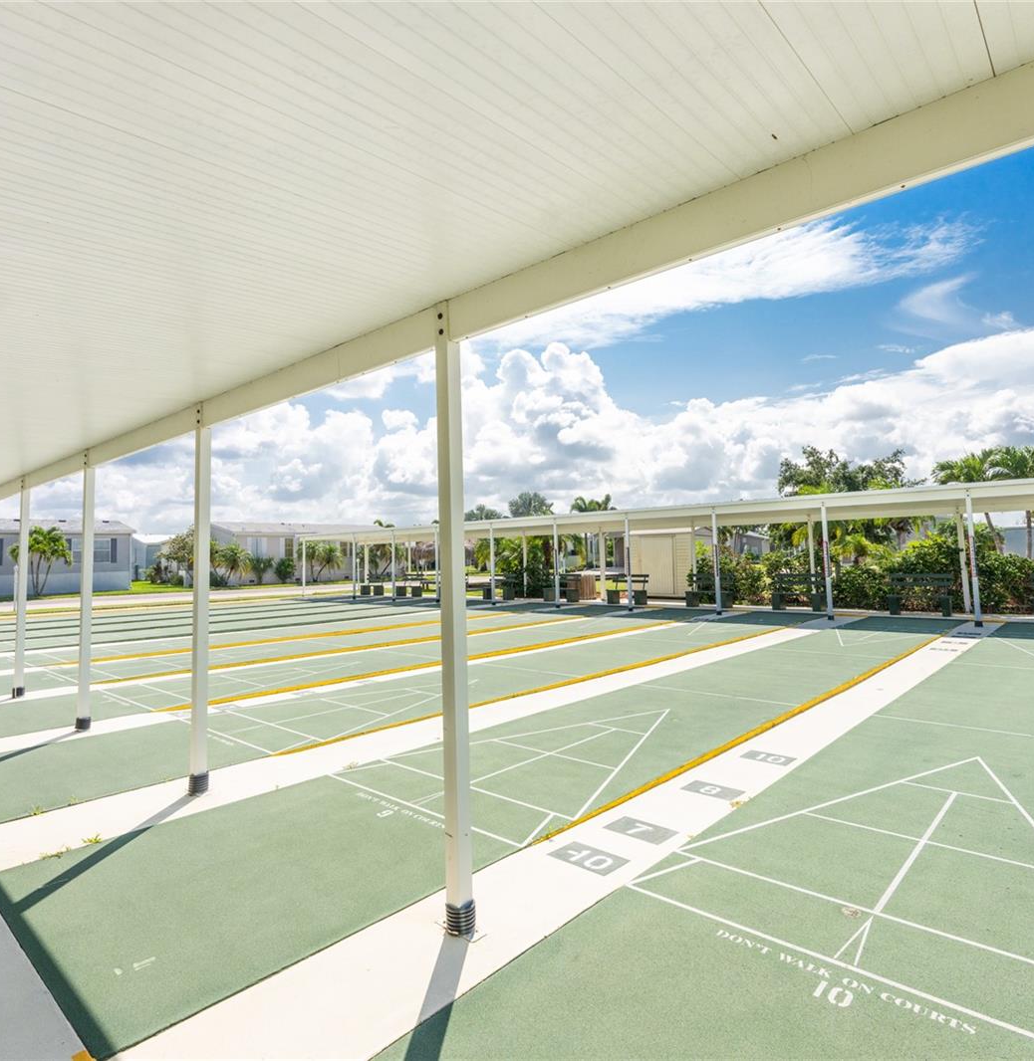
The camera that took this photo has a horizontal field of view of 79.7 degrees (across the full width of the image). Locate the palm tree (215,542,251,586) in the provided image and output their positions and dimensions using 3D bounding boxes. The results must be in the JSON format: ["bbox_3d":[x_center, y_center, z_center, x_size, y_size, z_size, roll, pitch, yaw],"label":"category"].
[{"bbox_3d":[-19.939,2.316,43.515,2.465,3.061,2.300,0,-3,-25],"label":"palm tree"}]

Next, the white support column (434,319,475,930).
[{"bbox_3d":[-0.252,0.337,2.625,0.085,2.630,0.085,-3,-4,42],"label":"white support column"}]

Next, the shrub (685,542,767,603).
[{"bbox_3d":[6.746,1.400,19.920,2.427,2.002,1.900,-2,-3,19],"label":"shrub"}]

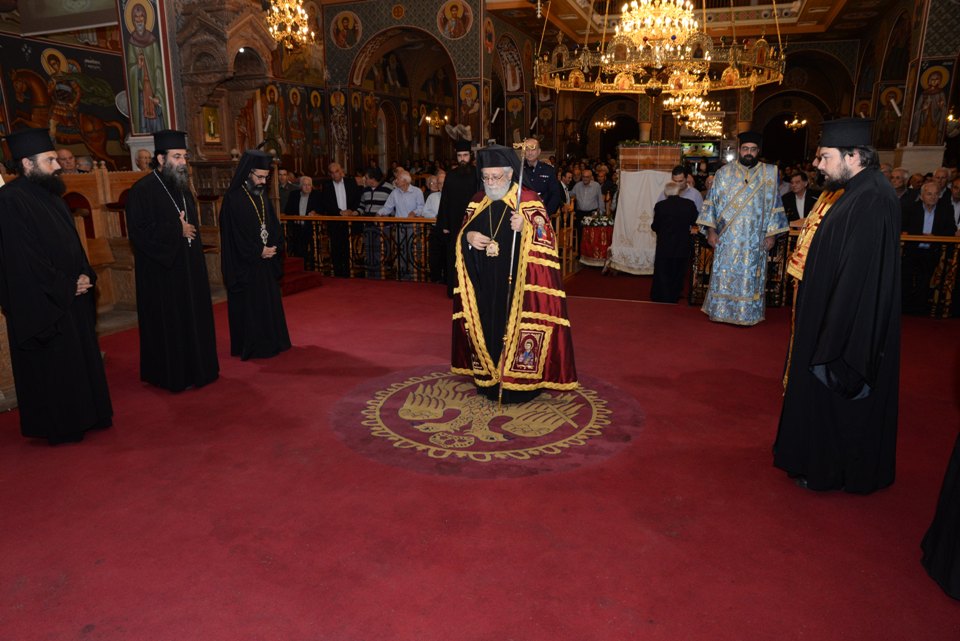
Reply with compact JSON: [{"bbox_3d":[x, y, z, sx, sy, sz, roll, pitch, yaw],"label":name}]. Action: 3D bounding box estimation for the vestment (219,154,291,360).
[{"bbox_3d":[-1.969,-0.578,5.638,0.500,1.744,0.600,9,17,32],"label":"vestment"}]

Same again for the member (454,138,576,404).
[{"bbox_3d":[0.228,-0.339,4.538,0.820,1.740,0.680,6,16,23],"label":"member"}]

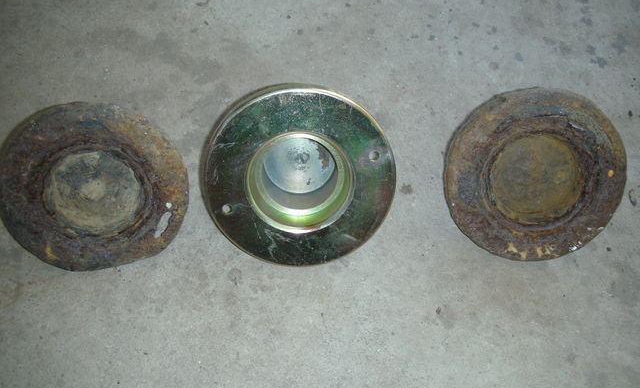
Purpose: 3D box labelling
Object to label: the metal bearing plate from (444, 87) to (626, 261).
[{"bbox_3d":[0.178,-0.019,0.550,0.149,0.030,0.149,0,110,-2],"label":"metal bearing plate"}]

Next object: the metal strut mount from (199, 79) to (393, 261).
[{"bbox_3d":[-0.015,-0.019,0.534,0.150,0.048,0.150,0,110,-2],"label":"metal strut mount"}]

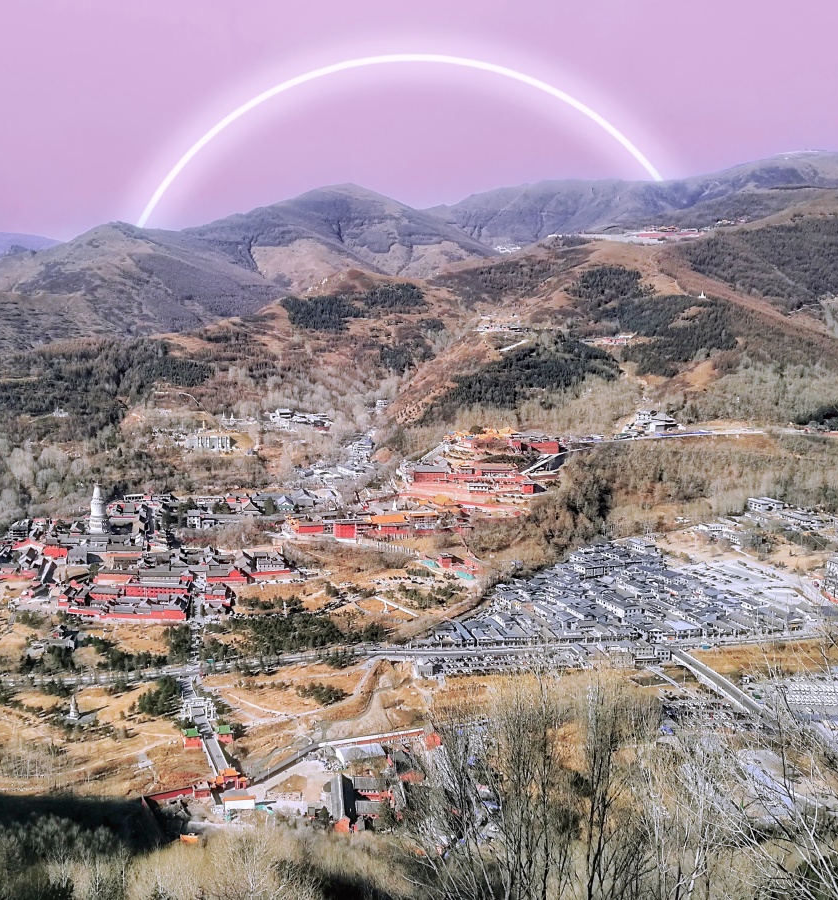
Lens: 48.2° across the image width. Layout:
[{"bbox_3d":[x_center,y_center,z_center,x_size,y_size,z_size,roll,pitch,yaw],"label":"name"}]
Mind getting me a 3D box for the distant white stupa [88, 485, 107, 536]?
[{"bbox_3d":[-326.000,60.500,952.000,19.500,56.500,19.500,1,10,3],"label":"distant white stupa"}]

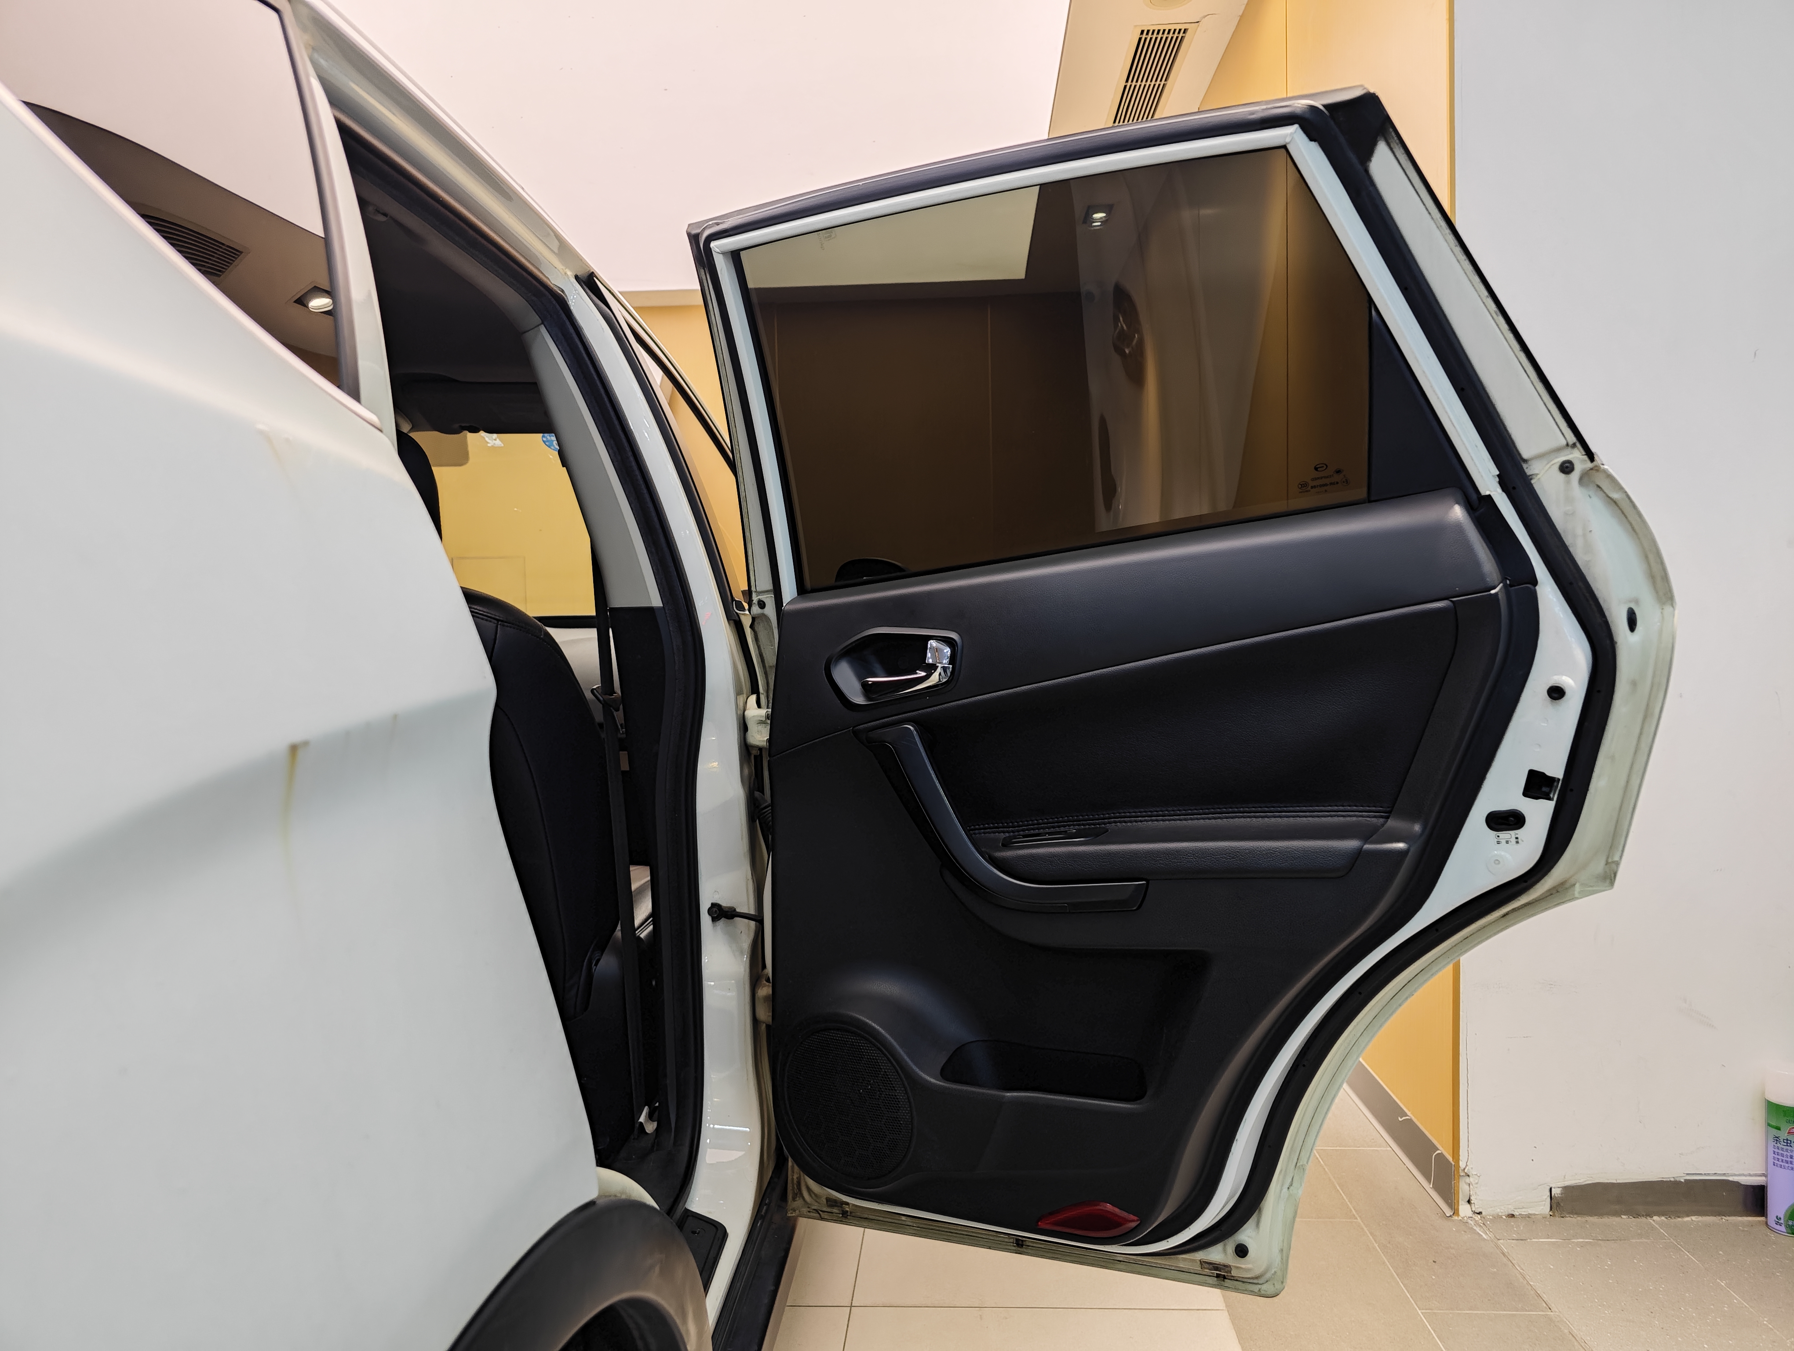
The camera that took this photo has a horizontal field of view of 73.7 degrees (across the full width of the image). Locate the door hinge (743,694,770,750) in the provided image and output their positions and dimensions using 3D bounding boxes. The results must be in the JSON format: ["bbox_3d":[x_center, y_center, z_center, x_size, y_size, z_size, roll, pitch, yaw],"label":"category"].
[{"bbox_3d":[-0.165,0.057,1.450,0.040,0.067,0.050,0,3,23],"label":"door hinge"}]

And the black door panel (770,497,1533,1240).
[{"bbox_3d":[0.209,0.218,1.219,0.793,0.772,0.115,0,3,23],"label":"black door panel"}]

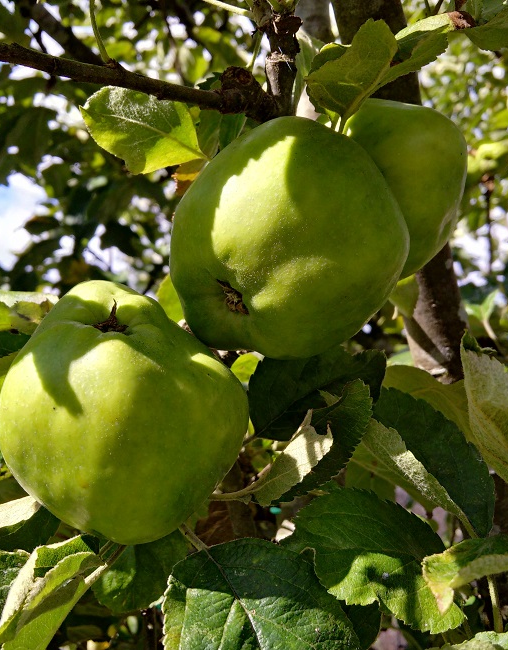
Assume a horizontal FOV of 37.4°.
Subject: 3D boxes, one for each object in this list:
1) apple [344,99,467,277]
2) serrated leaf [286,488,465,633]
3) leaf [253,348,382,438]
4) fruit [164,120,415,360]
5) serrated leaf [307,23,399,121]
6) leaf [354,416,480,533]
[{"bbox_3d":[0.057,-0.059,0.330,0.080,0.080,0.080,21,38,6],"label":"apple"},{"bbox_3d":[0.049,0.094,0.300,0.062,0.055,0.025,30,-35,6],"label":"serrated leaf"},{"bbox_3d":[0.027,0.028,0.320,0.062,0.038,0.020,-31,-26,-9],"label":"leaf"},{"bbox_3d":[0.013,-0.031,0.273,0.085,0.085,0.084,24,35,11],"label":"fruit"},{"bbox_3d":[0.039,-0.100,0.295,0.033,0.043,0.014,18,9,9],"label":"serrated leaf"},{"bbox_3d":[0.072,0.065,0.325,0.036,0.066,0.025,-45,3,30],"label":"leaf"}]

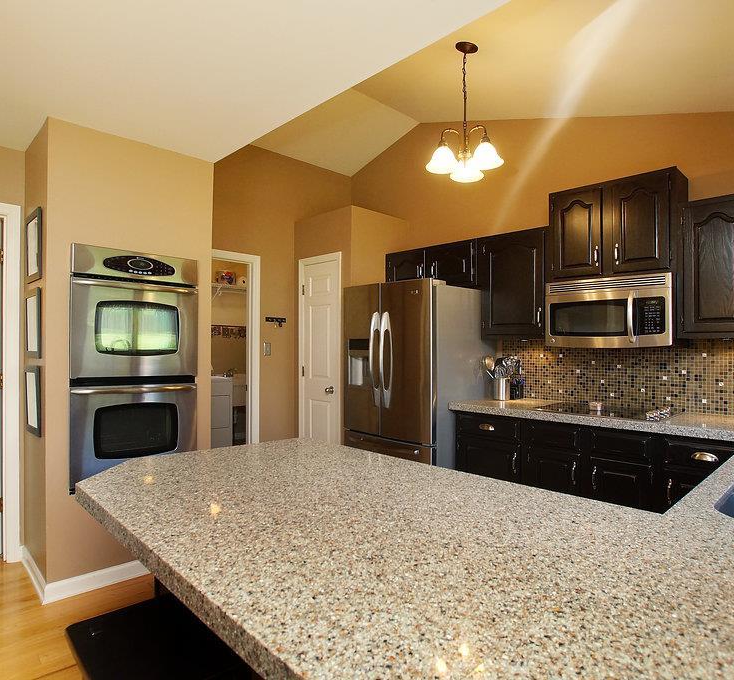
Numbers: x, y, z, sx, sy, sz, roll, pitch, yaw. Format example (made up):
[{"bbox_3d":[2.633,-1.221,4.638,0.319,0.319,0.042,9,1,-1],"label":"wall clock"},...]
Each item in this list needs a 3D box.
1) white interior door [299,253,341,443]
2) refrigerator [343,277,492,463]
[{"bbox_3d":[-0.408,0.301,4.061,0.585,2.090,0.080,0,0,45],"label":"white interior door"},{"bbox_3d":[0.377,0.458,3.782,0.913,1.784,0.800,0,0,45],"label":"refrigerator"}]

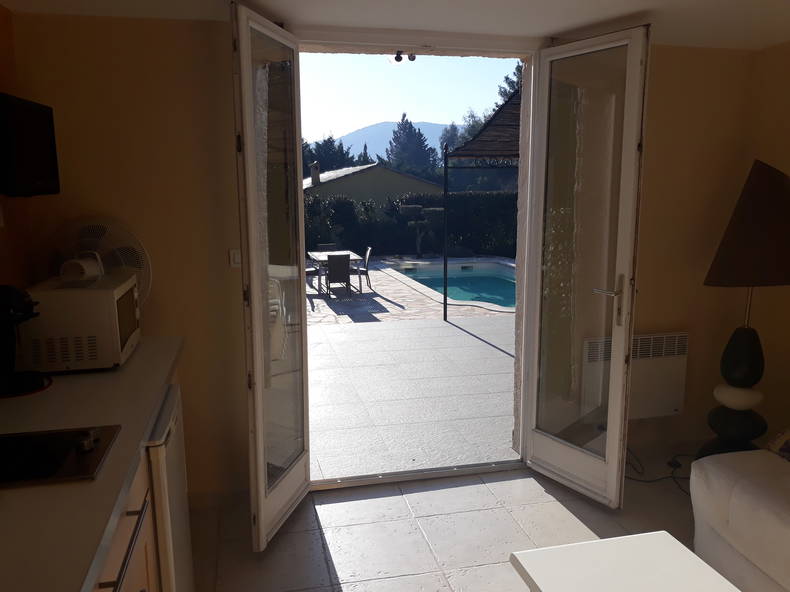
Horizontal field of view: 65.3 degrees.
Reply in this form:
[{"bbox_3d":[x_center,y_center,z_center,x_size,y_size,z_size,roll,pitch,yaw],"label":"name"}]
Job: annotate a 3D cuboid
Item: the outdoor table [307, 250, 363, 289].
[{"bbox_3d":[-1.311,-0.515,13.406,0.969,0.697,2.125,-2,8,-13],"label":"outdoor table"}]

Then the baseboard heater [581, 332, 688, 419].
[{"bbox_3d":[1.355,0.458,3.502,0.645,0.477,0.085,-2,8,-15],"label":"baseboard heater"}]

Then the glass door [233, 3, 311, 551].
[{"bbox_3d":[-0.498,-0.044,2.615,0.050,2.107,0.549,2,8,12],"label":"glass door"}]

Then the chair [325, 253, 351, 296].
[{"bbox_3d":[-1.101,-0.404,12.062,0.451,0.850,0.560,-2,8,-13],"label":"chair"}]

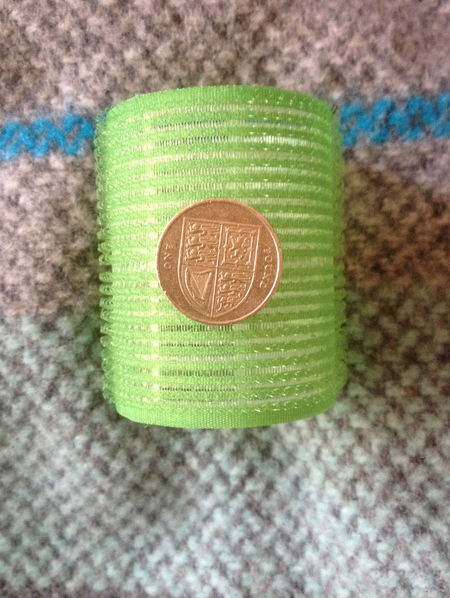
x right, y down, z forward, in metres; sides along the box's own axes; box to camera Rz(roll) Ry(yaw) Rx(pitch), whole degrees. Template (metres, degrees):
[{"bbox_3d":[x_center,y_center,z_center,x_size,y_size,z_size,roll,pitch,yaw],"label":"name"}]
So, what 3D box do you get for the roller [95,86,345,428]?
[{"bbox_3d":[-0.001,-0.009,0.137,0.052,0.052,0.063,-2,93,0],"label":"roller"}]

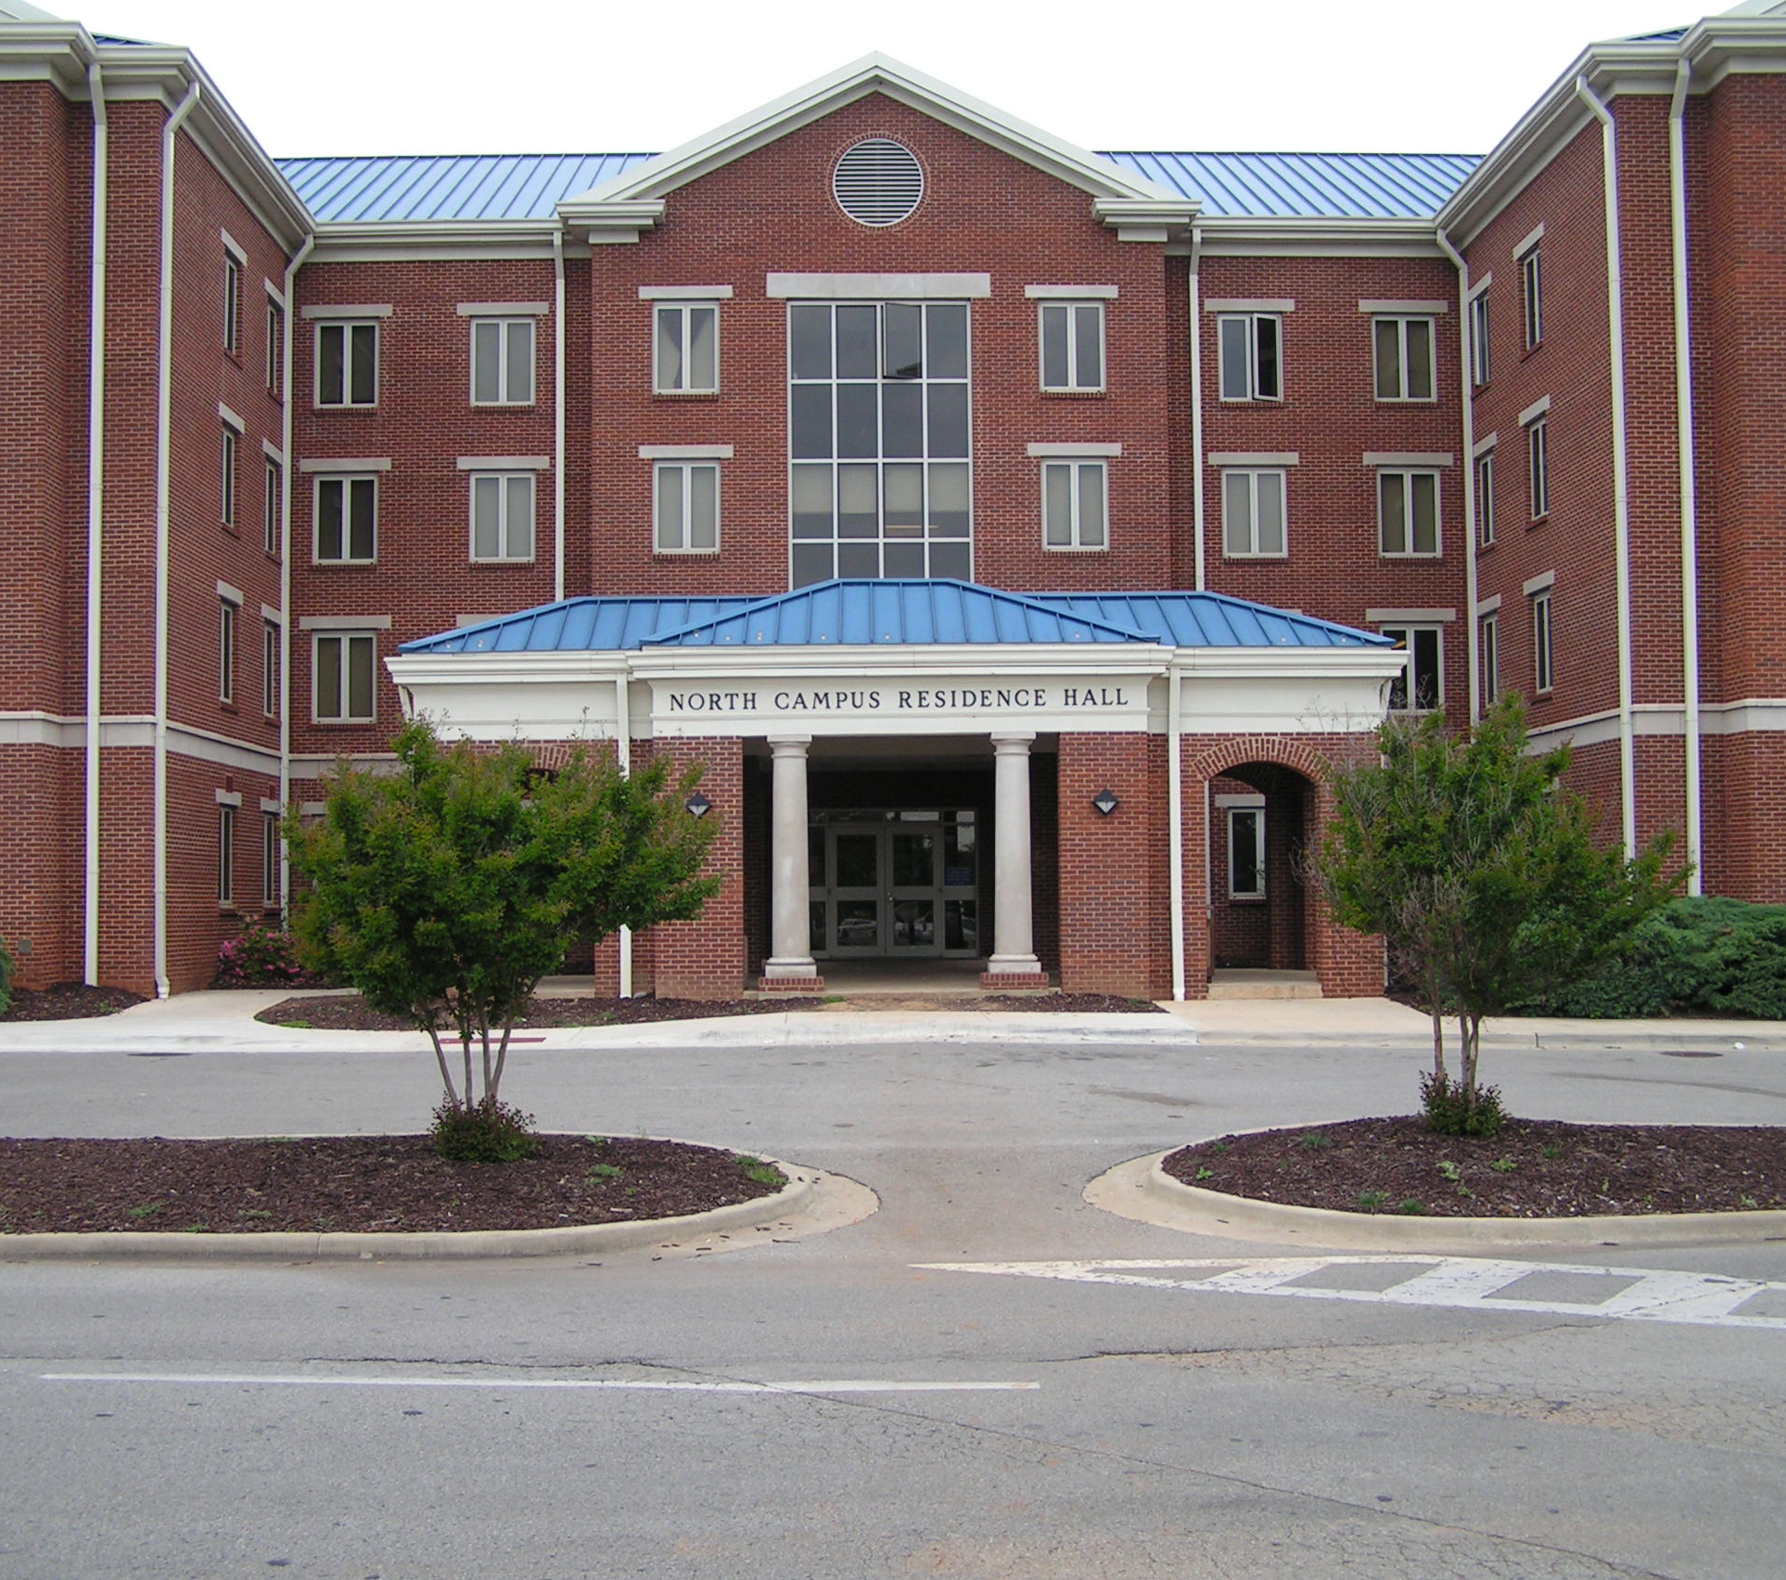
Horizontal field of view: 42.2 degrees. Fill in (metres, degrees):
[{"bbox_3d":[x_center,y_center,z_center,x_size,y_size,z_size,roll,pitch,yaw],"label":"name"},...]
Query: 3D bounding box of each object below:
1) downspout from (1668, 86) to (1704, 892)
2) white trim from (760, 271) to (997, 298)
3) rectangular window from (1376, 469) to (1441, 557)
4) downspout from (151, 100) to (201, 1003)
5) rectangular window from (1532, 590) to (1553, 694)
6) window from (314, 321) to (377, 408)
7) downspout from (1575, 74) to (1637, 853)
[{"bbox_3d":[10.750,-3.680,31.101,0.180,12.298,0.480,0,-3,-1],"label":"downspout"},{"bbox_3d":[-0.233,-8.405,38.618,3.714,0.395,0.120,0,-3,-1],"label":"white trim"},{"bbox_3d":[8.831,-4.754,39.679,1.068,1.527,0.140,0,-3,-1],"label":"rectangular window"},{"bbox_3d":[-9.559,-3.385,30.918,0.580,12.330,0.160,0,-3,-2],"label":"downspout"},{"bbox_3d":[10.072,-2.279,35.652,0.140,1.527,1.068,0,-3,-1],"label":"rectangular window"},{"bbox_3d":[-9.183,-7.187,38.986,1.050,1.500,0.120,0,-3,-1],"label":"window"},{"bbox_3d":[9.673,-3.682,31.353,0.530,12.380,0.140,0,-3,-1],"label":"downspout"}]

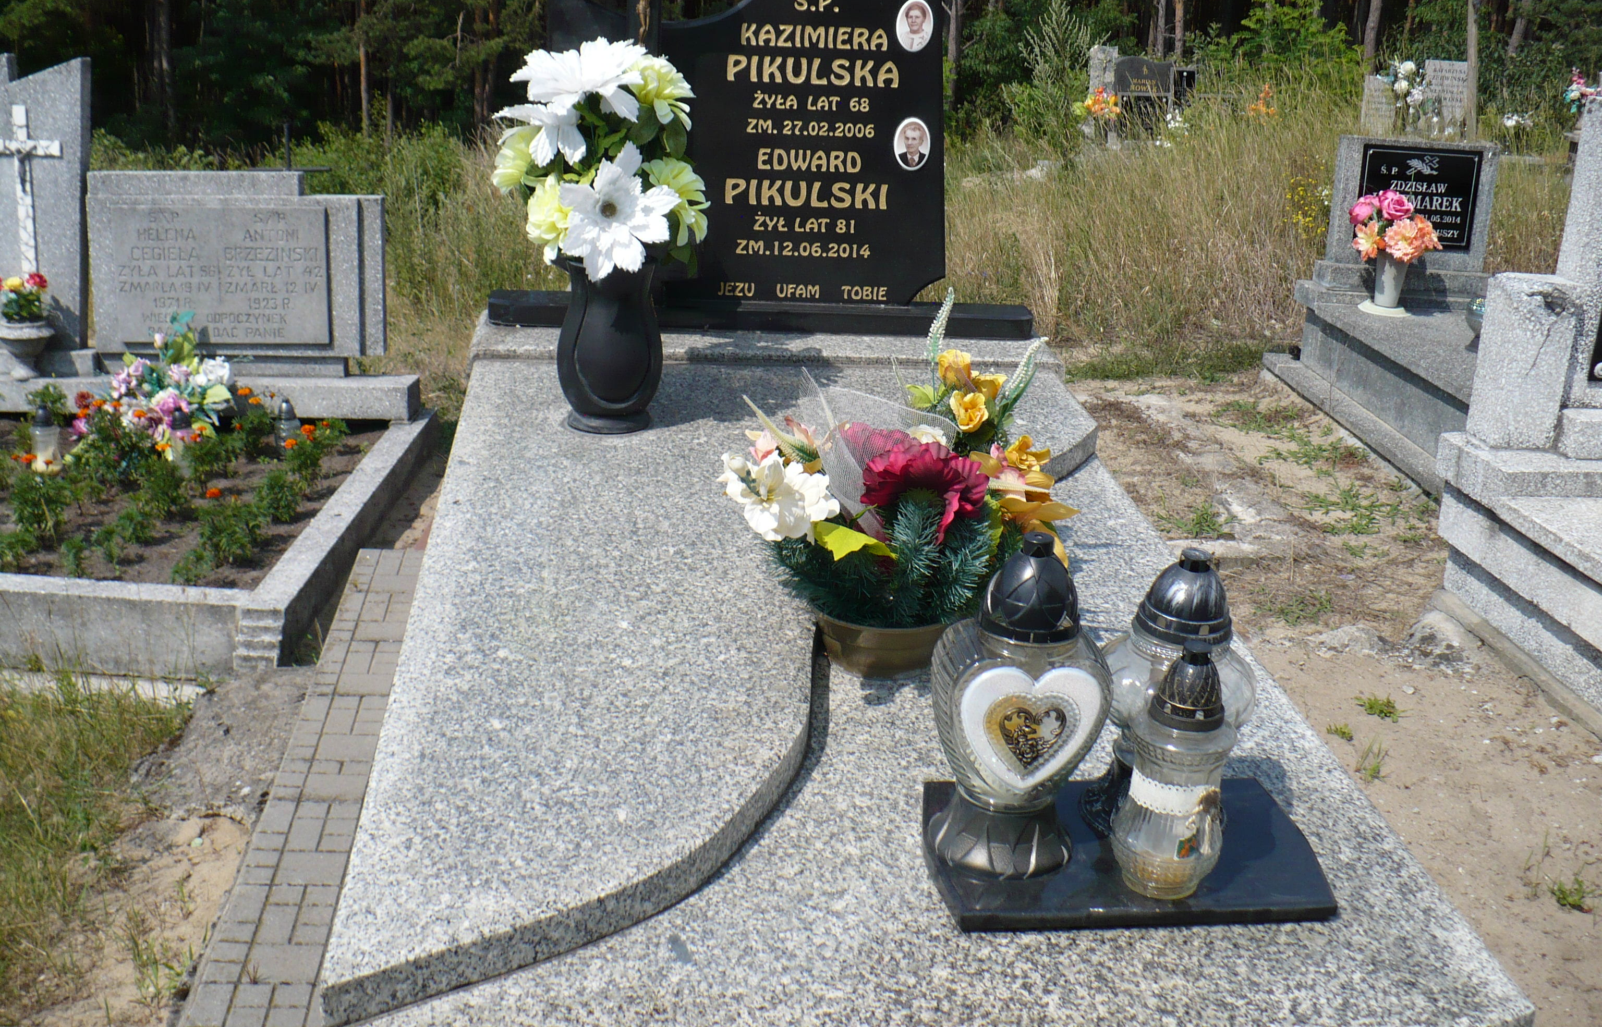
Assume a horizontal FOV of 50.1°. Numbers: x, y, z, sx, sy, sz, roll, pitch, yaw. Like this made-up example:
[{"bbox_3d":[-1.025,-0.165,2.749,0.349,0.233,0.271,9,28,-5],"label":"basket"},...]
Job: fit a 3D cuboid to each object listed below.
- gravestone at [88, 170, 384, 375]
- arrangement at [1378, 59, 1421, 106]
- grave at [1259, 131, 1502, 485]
[{"bbox_3d":[-1.364,-0.601,4.203,0.680,0.492,0.150,1,21,-7],"label":"gravestone"},{"bbox_3d":[3.690,-2.659,10.562,0.280,0.310,0.250,1,21,-7],"label":"arrangement"},{"bbox_3d":[2.086,-0.546,4.857,0.906,0.763,1.768,1,21,-7],"label":"grave"}]

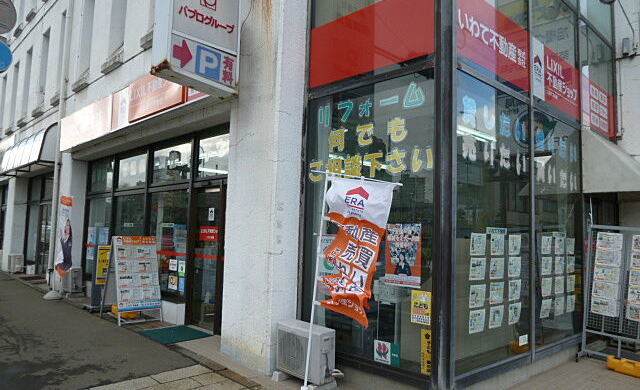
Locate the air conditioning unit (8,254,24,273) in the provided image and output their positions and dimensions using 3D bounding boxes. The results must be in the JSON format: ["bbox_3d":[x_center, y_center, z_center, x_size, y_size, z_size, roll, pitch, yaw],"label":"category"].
[{"bbox_3d":[-9.368,2.100,14.323,0.289,0.568,0.764,6,-6,-43],"label":"air conditioning unit"}]

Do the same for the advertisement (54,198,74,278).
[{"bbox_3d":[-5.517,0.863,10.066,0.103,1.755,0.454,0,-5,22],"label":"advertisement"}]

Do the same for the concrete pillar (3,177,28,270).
[{"bbox_3d":[-10.432,0.927,15.931,0.465,3.200,0.929,6,-6,-43],"label":"concrete pillar"}]

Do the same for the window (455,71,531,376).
[{"bbox_3d":[1.871,0.305,4.921,1.631,2.890,0.062,6,-6,-43],"label":"window"}]

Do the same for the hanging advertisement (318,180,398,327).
[{"bbox_3d":[0.310,0.507,4.150,0.619,1.342,0.206,6,-5,-17],"label":"hanging advertisement"}]

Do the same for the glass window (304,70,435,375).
[{"bbox_3d":[0.458,0.260,5.004,0.062,2.890,1.806,6,-6,-43],"label":"glass window"}]

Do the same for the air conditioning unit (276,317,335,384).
[{"bbox_3d":[-0.156,1.630,4.879,0.671,0.490,0.248,-3,-6,44],"label":"air conditioning unit"}]

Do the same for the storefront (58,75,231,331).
[{"bbox_3d":[-3.813,0.113,9.078,0.774,4.181,7.639,6,-6,-43],"label":"storefront"}]

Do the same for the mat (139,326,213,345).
[{"bbox_3d":[-2.090,2.016,6.716,0.760,0.015,0.920,6,-6,-43],"label":"mat"}]

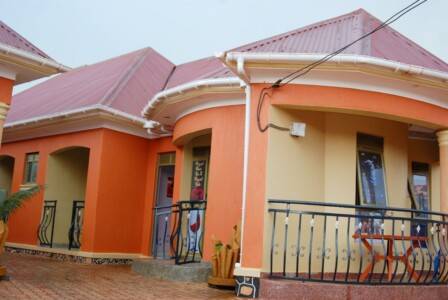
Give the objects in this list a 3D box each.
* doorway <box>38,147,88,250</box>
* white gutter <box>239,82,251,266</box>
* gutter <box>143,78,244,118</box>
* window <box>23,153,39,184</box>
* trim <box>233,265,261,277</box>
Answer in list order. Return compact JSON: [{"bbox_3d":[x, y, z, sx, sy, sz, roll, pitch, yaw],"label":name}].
[{"bbox_3d":[-3.642,1.131,12.170,1.780,2.320,0.260,-5,-12,41],"label":"doorway"},{"bbox_3d":[0.350,0.379,8.514,0.080,2.950,0.080,0,-10,18],"label":"white gutter"},{"bbox_3d":[-0.916,-0.919,9.499,0.600,0.150,3.420,9,-11,-34],"label":"gutter"},{"bbox_3d":[-4.844,0.473,13.328,0.680,0.800,0.130,-5,-12,41],"label":"window"},{"bbox_3d":[0.369,1.939,8.400,0.450,0.160,0.270,0,-10,18],"label":"trim"}]

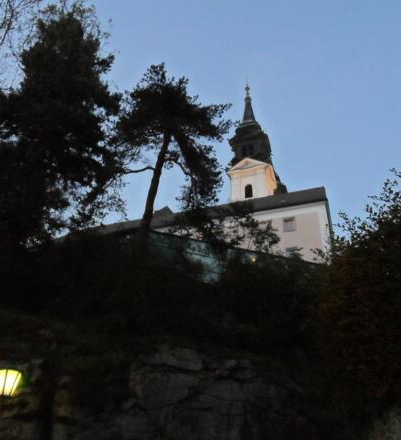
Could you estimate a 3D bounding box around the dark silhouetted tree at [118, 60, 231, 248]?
[{"bbox_3d":[-1.494,-3.627,23.860,6.110,11.220,5.620,2,-25,0],"label":"dark silhouetted tree"}]

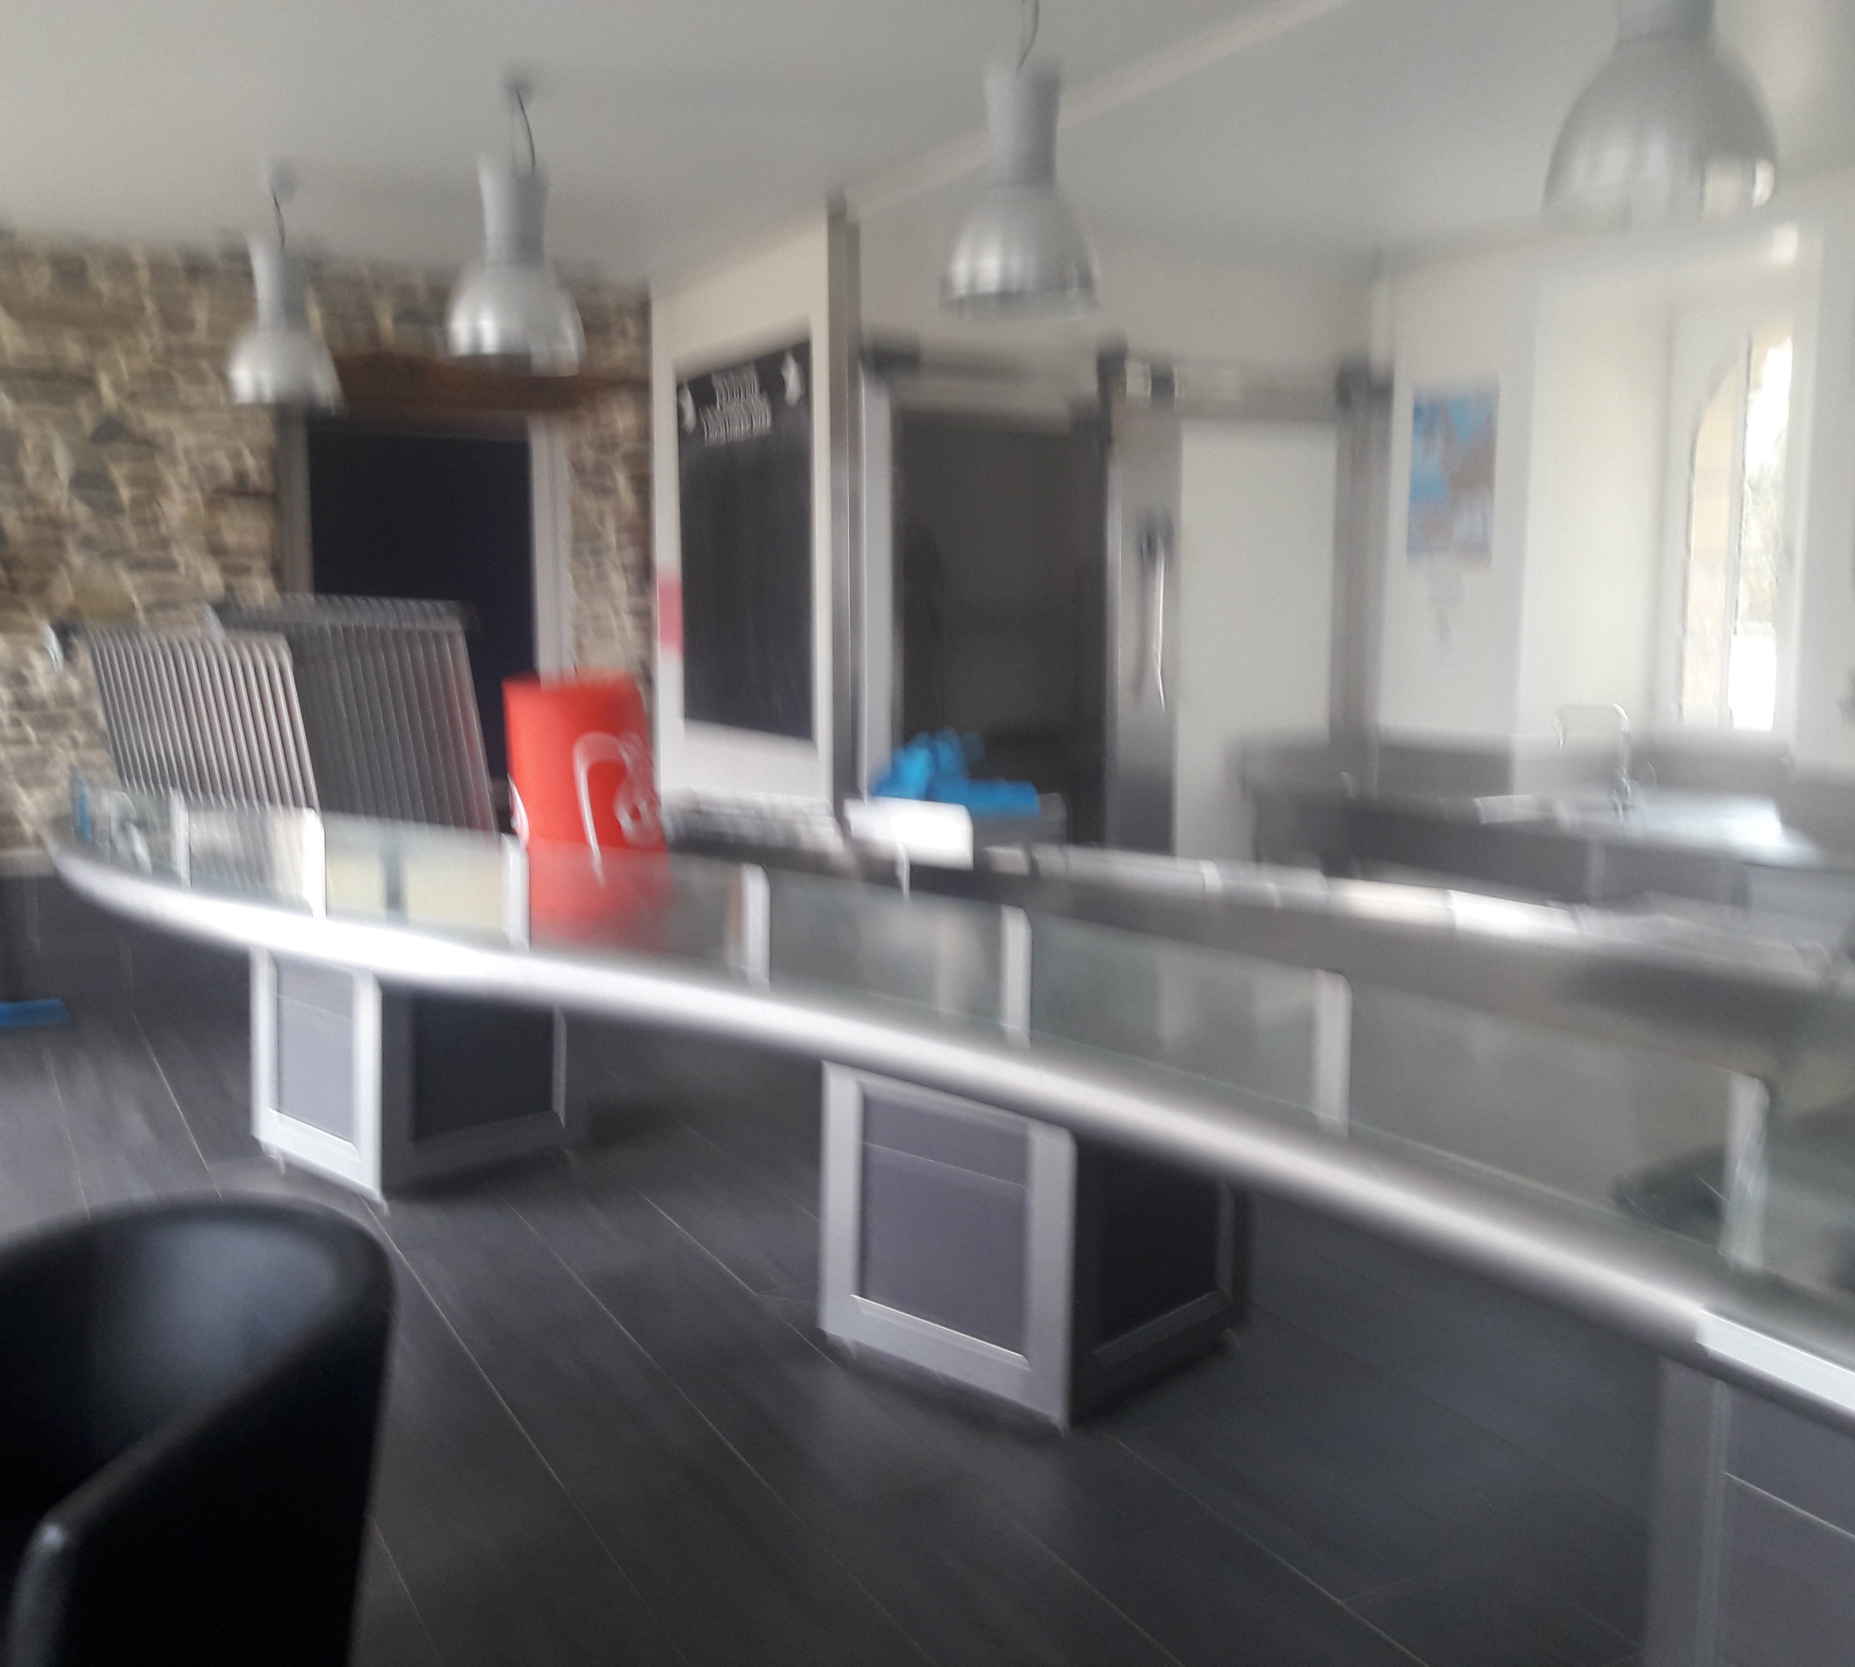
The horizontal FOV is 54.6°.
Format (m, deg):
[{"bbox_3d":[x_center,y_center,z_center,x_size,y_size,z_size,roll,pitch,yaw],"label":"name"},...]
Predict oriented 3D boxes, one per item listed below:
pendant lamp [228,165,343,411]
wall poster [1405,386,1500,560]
[{"bbox_3d":[-1.841,-1.566,5.158,0.315,0.630,0.315,-5,9,-28],"label":"pendant lamp"},{"bbox_3d":[1.823,-1.249,6.241,0.020,0.595,0.400,-5,9,-28],"label":"wall poster"}]

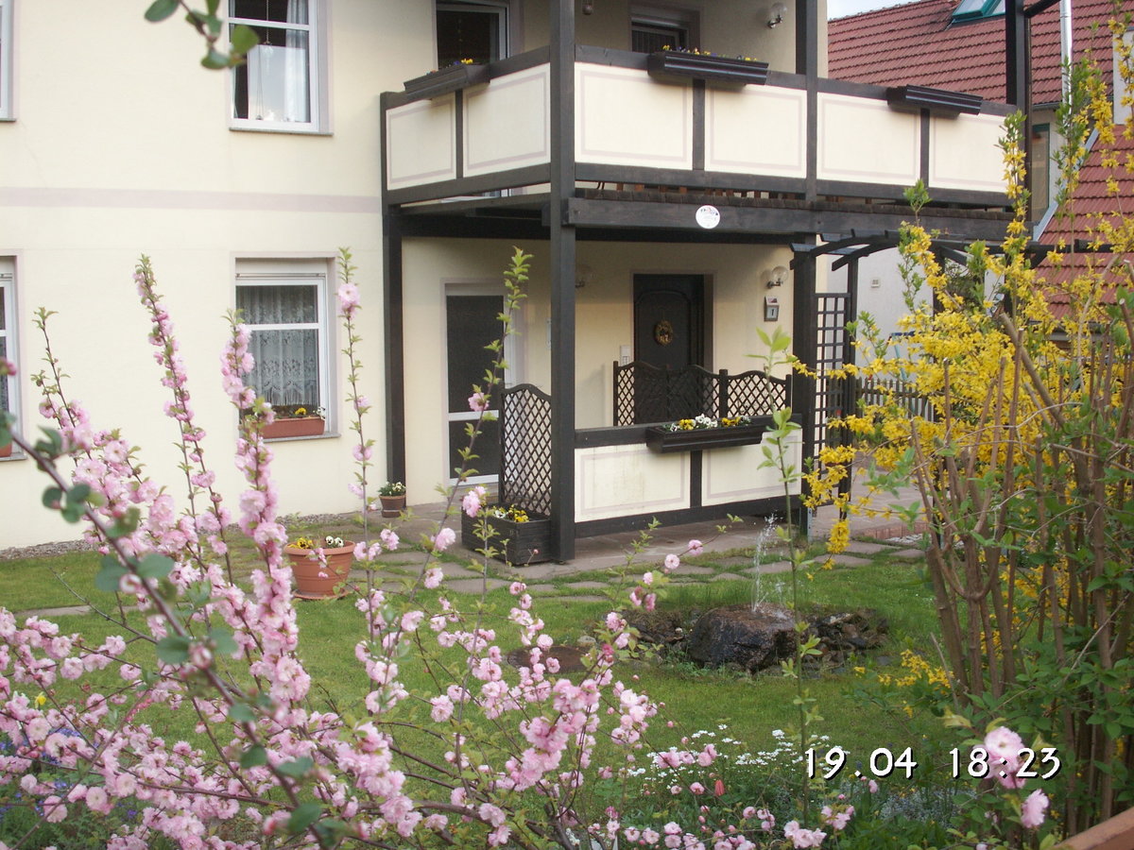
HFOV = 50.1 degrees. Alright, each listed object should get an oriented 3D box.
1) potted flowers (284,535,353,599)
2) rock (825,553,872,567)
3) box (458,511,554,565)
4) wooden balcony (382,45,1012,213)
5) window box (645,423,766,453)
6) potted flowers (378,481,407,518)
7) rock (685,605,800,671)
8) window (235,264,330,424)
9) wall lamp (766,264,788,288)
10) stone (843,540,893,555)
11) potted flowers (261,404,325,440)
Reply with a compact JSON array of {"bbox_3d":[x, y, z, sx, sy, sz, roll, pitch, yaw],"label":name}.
[{"bbox_3d":[-1.740,1.026,8.520,0.500,0.340,0.500,0,7,0],"label":"potted flowers"},{"bbox_3d":[2.185,1.054,9.450,0.430,0.060,0.400,0,7,0],"label":"rock"},{"bbox_3d":[-0.464,0.837,9.505,0.346,0.330,0.903,-4,8,-32],"label":"box"},{"bbox_3d":[1.261,-2.585,11.431,5.061,0.987,3.192,-4,8,-32],"label":"wooden balcony"},{"bbox_3d":[1.117,0.096,9.654,1.025,0.178,0.223,-4,8,-32],"label":"window box"},{"bbox_3d":[-1.630,0.692,11.300,0.260,0.330,0.260,0,7,0],"label":"potted flowers"},{"bbox_3d":[1.009,1.202,7.094,0.640,0.310,0.460,0,7,0],"label":"rock"},{"bbox_3d":[-2.583,-0.731,11.027,0.930,1.570,0.140,-4,8,-32],"label":"window"},{"bbox_3d":[2.401,-1.693,13.873,0.190,0.270,0.270,-4,8,-32],"label":"wall lamp"},{"bbox_3d":[2.465,1.040,10.022,0.440,0.050,0.400,4,8,28],"label":"stone"},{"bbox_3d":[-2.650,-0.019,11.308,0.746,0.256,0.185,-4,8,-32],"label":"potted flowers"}]

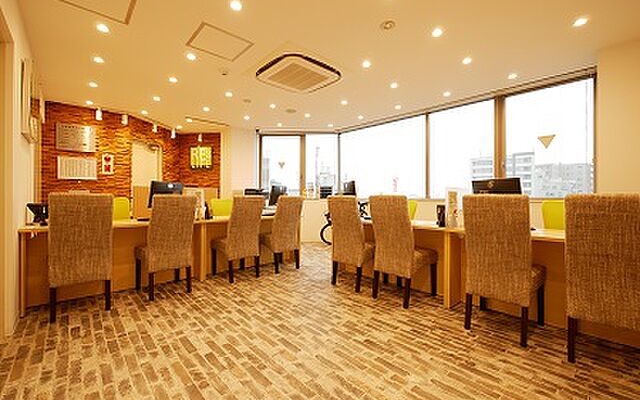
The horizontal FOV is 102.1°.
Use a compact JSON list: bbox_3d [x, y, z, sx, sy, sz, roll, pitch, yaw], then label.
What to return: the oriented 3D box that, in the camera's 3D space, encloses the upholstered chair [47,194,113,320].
[{"bbox_3d":[-2.155,0.468,2.352,0.455,1.035,0.610,0,0,-42],"label":"upholstered chair"}]

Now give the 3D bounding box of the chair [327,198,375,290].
[{"bbox_3d":[0.426,0.468,3.029,0.610,1.035,0.455,0,0,-44],"label":"chair"}]

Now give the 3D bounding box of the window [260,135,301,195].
[{"bbox_3d":[-0.870,-0.757,5.844,0.930,1.450,0.100,0,0,-2],"label":"window"}]

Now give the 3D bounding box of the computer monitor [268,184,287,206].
[{"bbox_3d":[-0.690,0.020,4.330,0.190,0.460,0.460,0,0,22],"label":"computer monitor"}]

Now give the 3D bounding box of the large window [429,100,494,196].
[{"bbox_3d":[2.280,-0.770,4.240,1.020,1.540,0.100,0,0,44],"label":"large window"}]

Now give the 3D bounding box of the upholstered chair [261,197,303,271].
[{"bbox_3d":[-0.574,0.468,3.721,0.455,1.035,0.610,0,0,-43],"label":"upholstered chair"}]

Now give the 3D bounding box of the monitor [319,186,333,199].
[{"bbox_3d":[0.145,-0.165,5.919,0.290,0.290,0.200,0,0,0],"label":"monitor"}]

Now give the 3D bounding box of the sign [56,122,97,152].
[{"bbox_3d":[-4.020,-1.015,4.261,0.480,0.430,0.030,0,1,-40],"label":"sign"}]

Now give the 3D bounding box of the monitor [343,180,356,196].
[{"bbox_3d":[0.412,-0.006,3.600,0.180,0.460,0.460,0,1,-16],"label":"monitor"}]

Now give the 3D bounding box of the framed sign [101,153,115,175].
[{"bbox_3d":[-3.930,-0.662,4.790,0.185,0.390,0.030,0,0,-42],"label":"framed sign"}]

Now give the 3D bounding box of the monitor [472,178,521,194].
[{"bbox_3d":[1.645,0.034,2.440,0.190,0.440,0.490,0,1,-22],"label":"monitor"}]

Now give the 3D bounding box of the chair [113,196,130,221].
[{"bbox_3d":[-2.720,0.476,3.354,0.480,0.990,0.550,0,1,-40],"label":"chair"}]

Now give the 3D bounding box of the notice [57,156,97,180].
[{"bbox_3d":[-4.000,-0.526,4.276,0.475,0.365,0.030,0,1,-40],"label":"notice"}]

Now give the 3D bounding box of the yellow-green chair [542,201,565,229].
[{"bbox_3d":[2.230,0.500,2.280,0.500,0.970,0.530,0,0,44],"label":"yellow-green chair"}]

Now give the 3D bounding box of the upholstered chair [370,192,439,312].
[{"bbox_3d":[0.826,0.468,2.612,0.610,1.035,0.455,0,0,-41],"label":"upholstered chair"}]

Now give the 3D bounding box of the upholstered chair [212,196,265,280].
[{"bbox_3d":[-1.042,0.465,3.292,0.430,1.015,0.600,0,1,-40],"label":"upholstered chair"}]

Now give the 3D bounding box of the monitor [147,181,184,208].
[{"bbox_3d":[-1.850,0.020,3.180,0.190,0.460,0.460,0,0,21],"label":"monitor"}]

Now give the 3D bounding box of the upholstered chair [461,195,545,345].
[{"bbox_3d":[1.400,0.476,1.993,0.590,1.015,0.420,0,1,-43],"label":"upholstered chair"}]

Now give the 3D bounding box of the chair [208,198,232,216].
[{"bbox_3d":[-1.580,0.479,4.274,0.480,0.970,0.550,0,1,-40],"label":"chair"}]

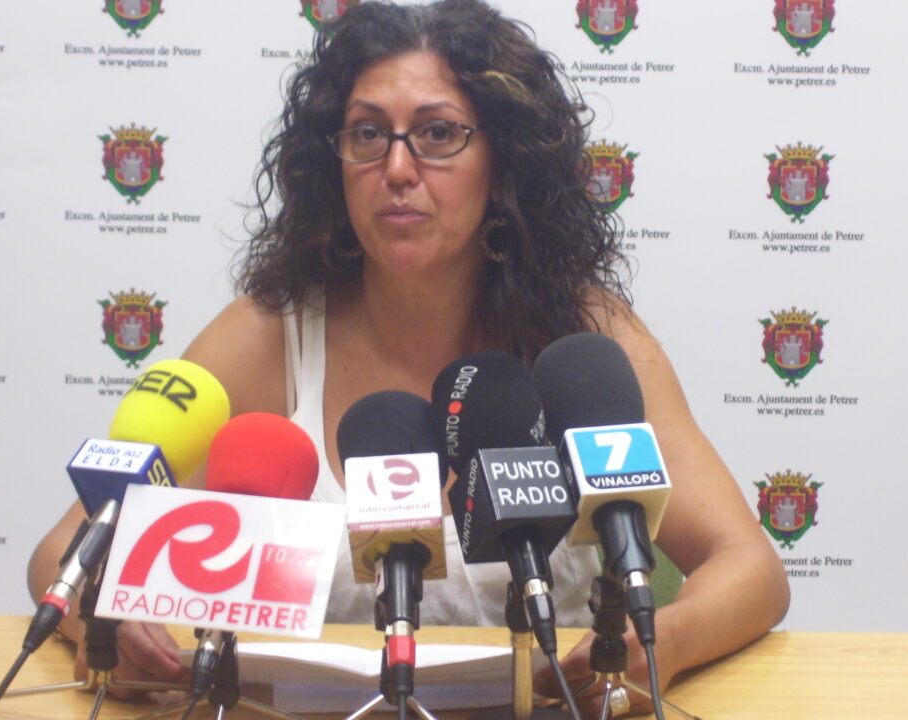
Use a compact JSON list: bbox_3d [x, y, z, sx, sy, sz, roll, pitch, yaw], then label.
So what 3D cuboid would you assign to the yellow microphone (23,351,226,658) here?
[{"bbox_3d":[-0.261,0.115,2.330,0.089,0.089,0.293,11,53,28],"label":"yellow microphone"}]

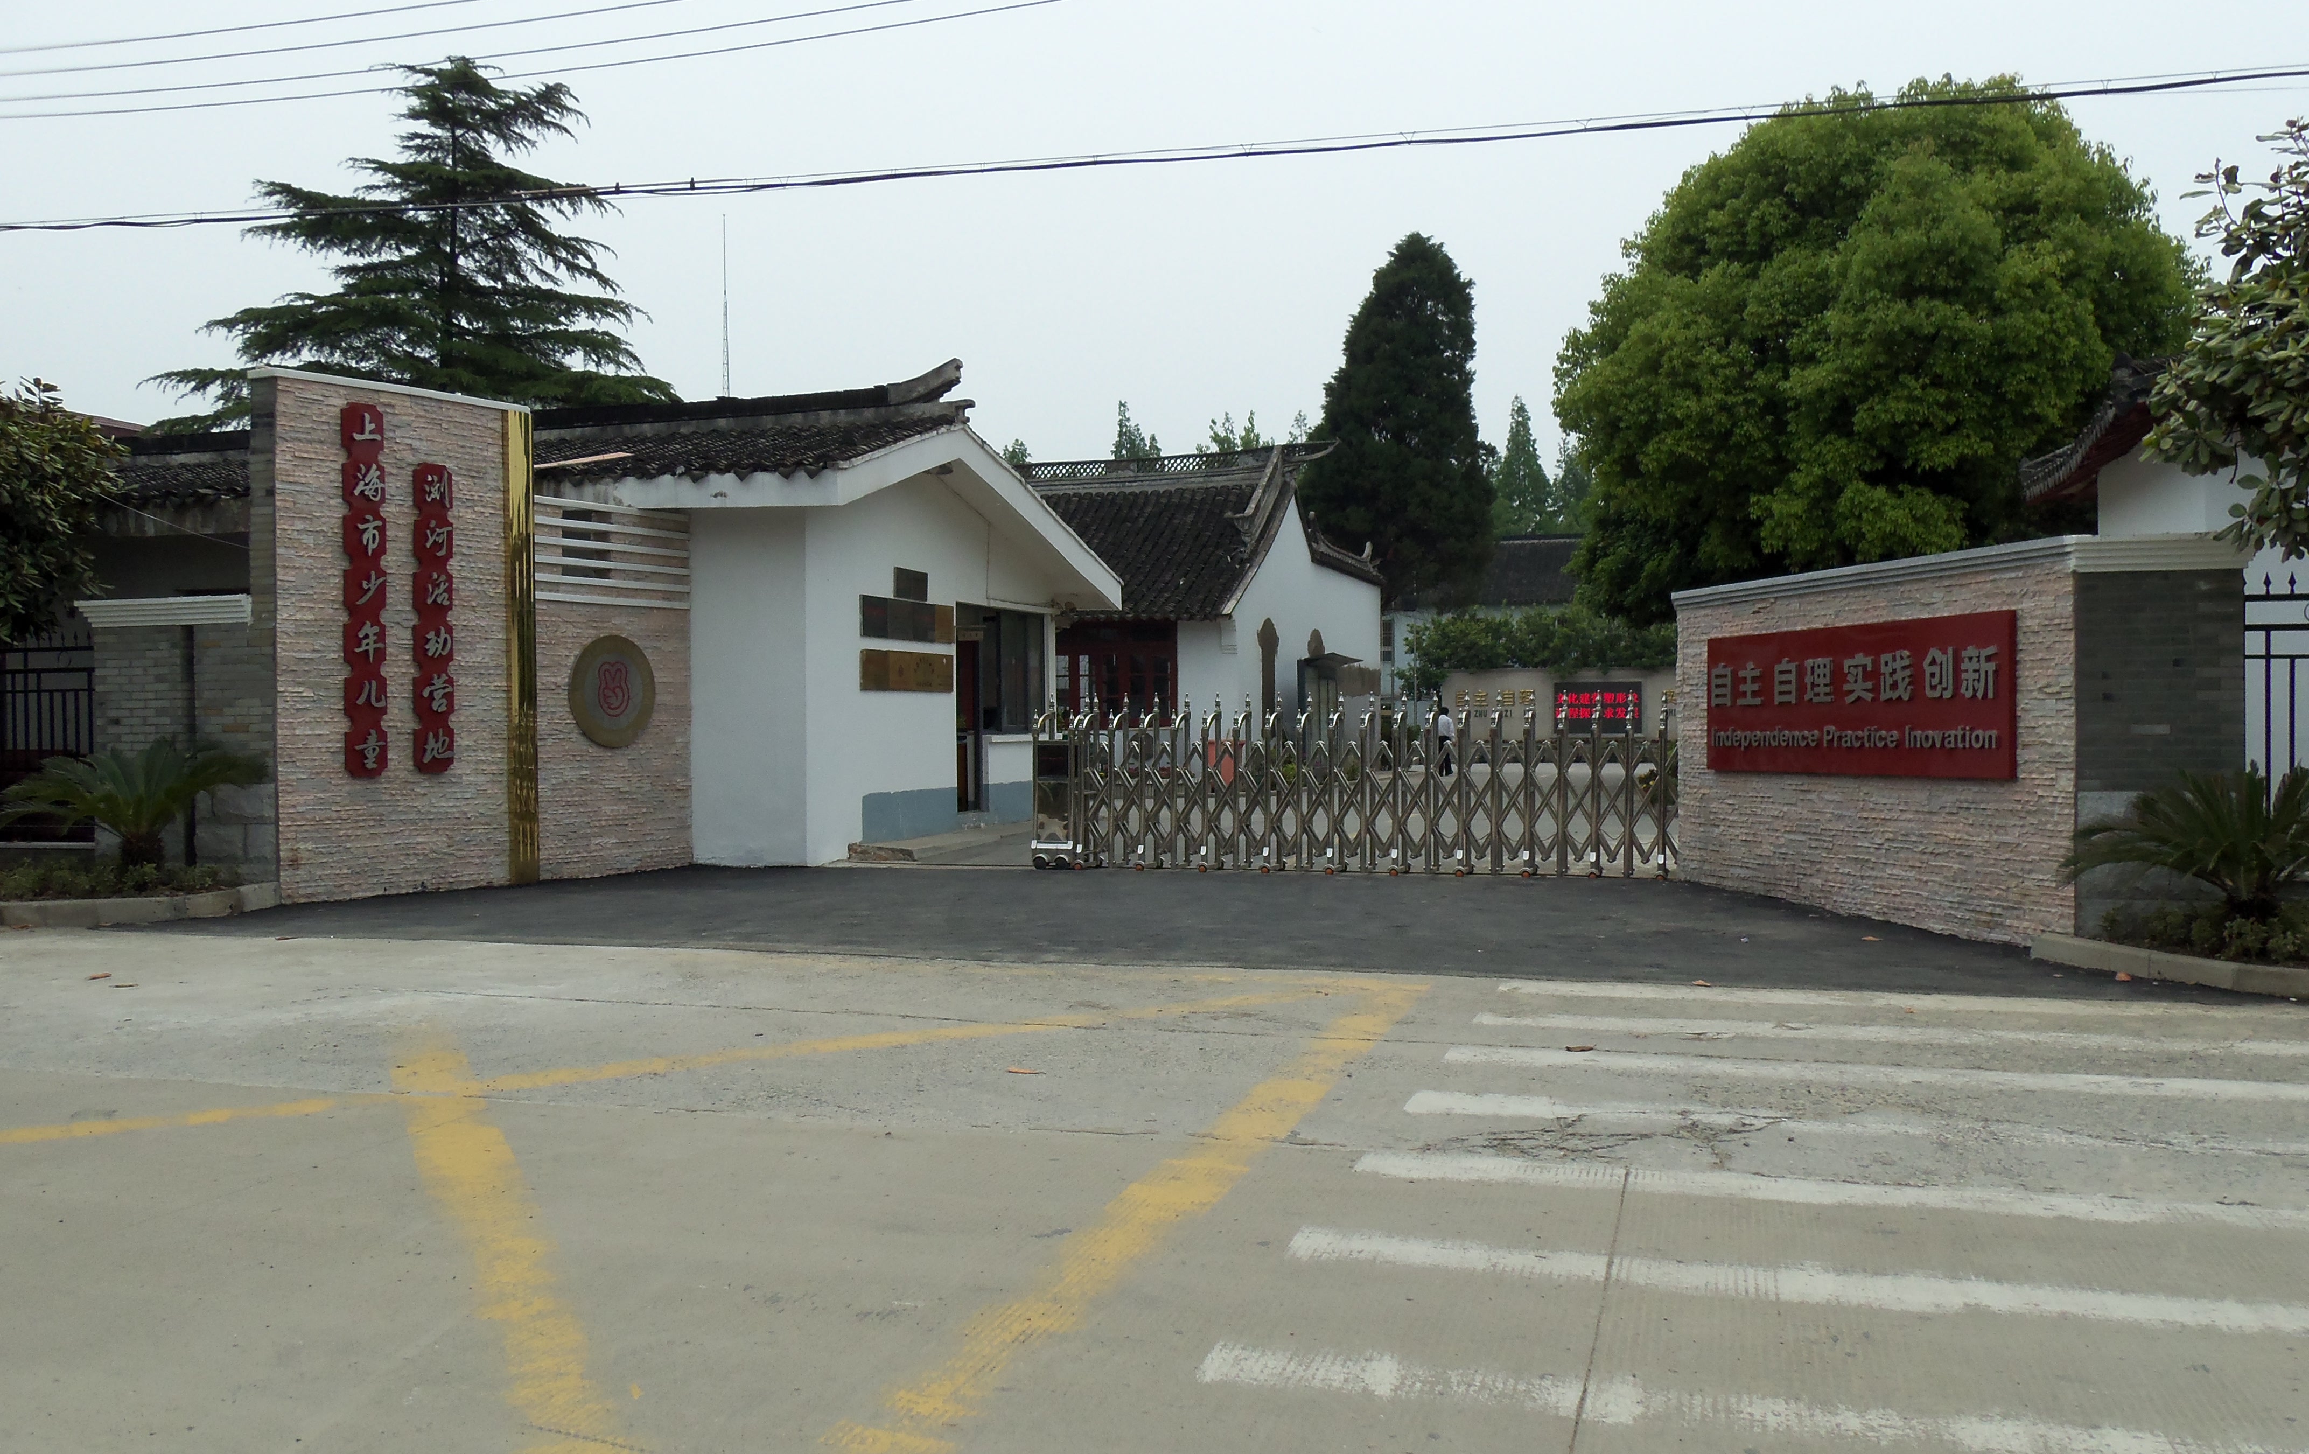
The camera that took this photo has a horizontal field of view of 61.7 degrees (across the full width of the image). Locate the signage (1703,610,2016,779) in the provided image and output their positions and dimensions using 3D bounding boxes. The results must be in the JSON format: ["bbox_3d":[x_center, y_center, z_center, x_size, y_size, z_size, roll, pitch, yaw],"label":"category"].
[{"bbox_3d":[4.983,-0.194,14.169,0.080,1.074,3.814,-1,0,-13],"label":"signage"}]

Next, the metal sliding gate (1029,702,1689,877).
[{"bbox_3d":[1.848,0.518,17.583,6.123,1.620,0.500,-1,0,17],"label":"metal sliding gate"}]

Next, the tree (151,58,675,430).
[{"bbox_3d":[-11.916,-4.786,31.993,8.684,12.411,8.684,-1,0,0],"label":"tree"}]

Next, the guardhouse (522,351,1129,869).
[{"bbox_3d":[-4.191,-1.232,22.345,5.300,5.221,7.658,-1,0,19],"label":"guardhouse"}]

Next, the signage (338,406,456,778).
[{"bbox_3d":[-6.325,-1.120,16.246,0.060,3.087,1.057,0,0,34],"label":"signage"}]

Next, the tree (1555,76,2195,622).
[{"bbox_3d":[10.504,-4.061,27.994,9.270,10.541,9.270,-1,0,0],"label":"tree"}]

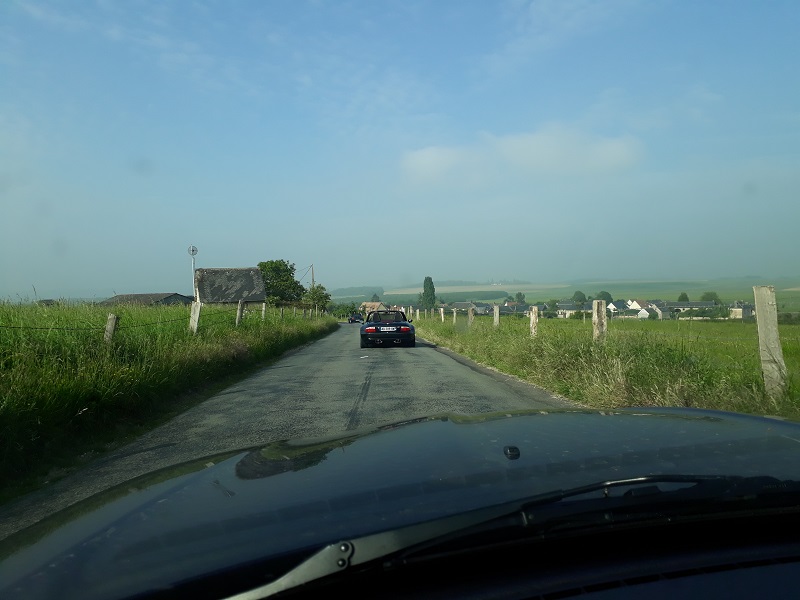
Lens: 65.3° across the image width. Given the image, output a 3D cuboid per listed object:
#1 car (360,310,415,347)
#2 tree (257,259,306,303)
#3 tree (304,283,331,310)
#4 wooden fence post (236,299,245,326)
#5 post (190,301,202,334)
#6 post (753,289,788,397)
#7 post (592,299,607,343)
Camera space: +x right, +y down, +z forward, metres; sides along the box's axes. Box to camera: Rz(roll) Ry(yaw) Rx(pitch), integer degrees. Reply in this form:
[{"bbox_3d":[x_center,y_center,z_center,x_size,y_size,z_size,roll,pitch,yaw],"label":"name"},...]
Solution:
[{"bbox_3d":[-0.430,0.930,21.000,1.740,1.240,4.030,0,-1,-3],"label":"car"},{"bbox_3d":[-16.154,-1.346,84.000,7.000,8.000,7.000,0,-1,-3],"label":"tree"},{"bbox_3d":[-10.119,0.062,77.000,3.700,4.100,3.600,0,-1,-3],"label":"tree"},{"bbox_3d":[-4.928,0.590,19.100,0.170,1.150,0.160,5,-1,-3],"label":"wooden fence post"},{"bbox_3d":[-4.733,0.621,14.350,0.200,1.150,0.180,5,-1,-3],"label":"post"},{"bbox_3d":[3.913,0.488,6.600,0.235,1.250,0.200,-5,-1,-3],"label":"post"},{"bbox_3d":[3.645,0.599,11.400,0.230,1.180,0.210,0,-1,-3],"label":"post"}]

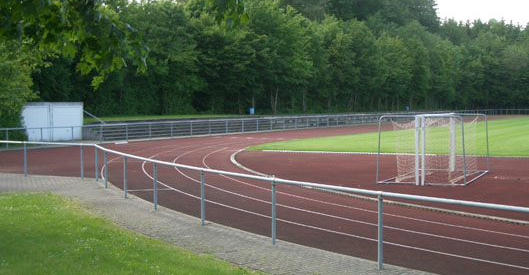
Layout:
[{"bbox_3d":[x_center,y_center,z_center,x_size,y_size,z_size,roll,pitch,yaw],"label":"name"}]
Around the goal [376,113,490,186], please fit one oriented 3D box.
[{"bbox_3d":[5.699,0.280,24.554,2.560,2.060,5.150,1,3,25],"label":"goal"}]

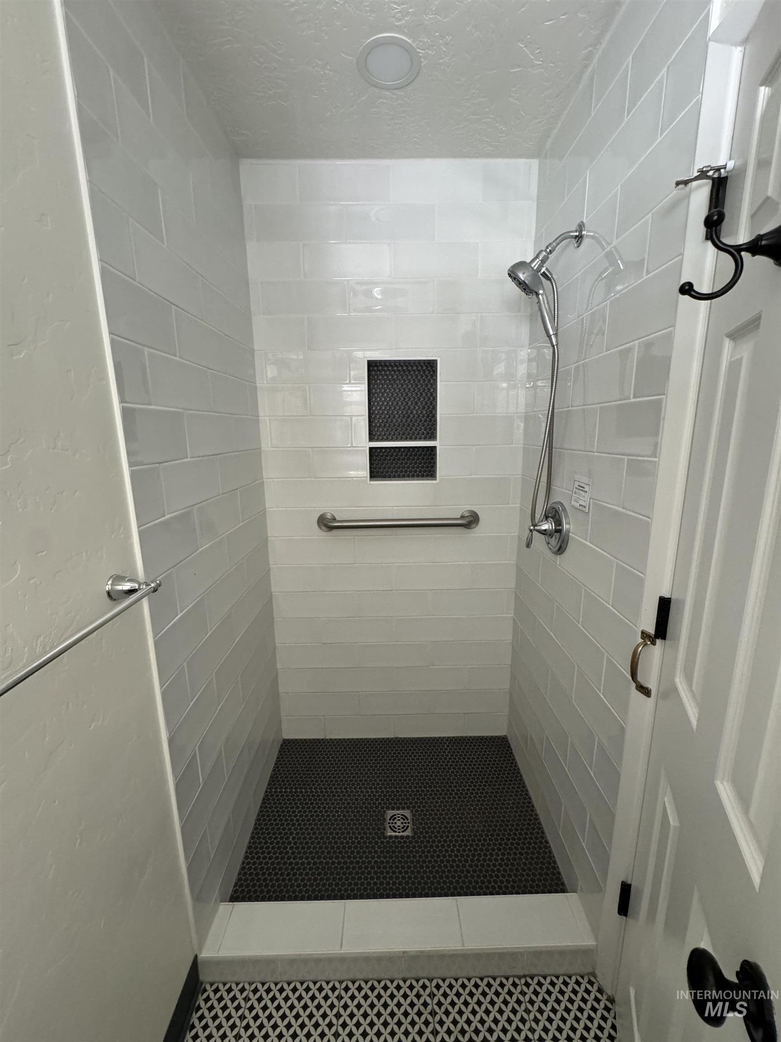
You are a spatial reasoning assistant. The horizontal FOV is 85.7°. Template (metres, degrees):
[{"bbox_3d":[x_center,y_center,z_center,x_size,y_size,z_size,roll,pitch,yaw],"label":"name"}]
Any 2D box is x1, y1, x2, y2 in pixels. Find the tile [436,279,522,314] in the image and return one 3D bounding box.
[{"bbox_3d":[0.335,-0.860,1.614,0.329,0.122,0.010,-1,12,0],"label":"tile"}]

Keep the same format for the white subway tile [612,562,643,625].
[{"bbox_3d":[0.554,0.170,0.981,0.010,0.122,0.115,-1,12,0],"label":"white subway tile"}]

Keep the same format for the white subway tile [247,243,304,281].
[{"bbox_3d":[-0.433,-0.974,1.587,0.202,0.122,0.010,-1,12,0],"label":"white subway tile"}]

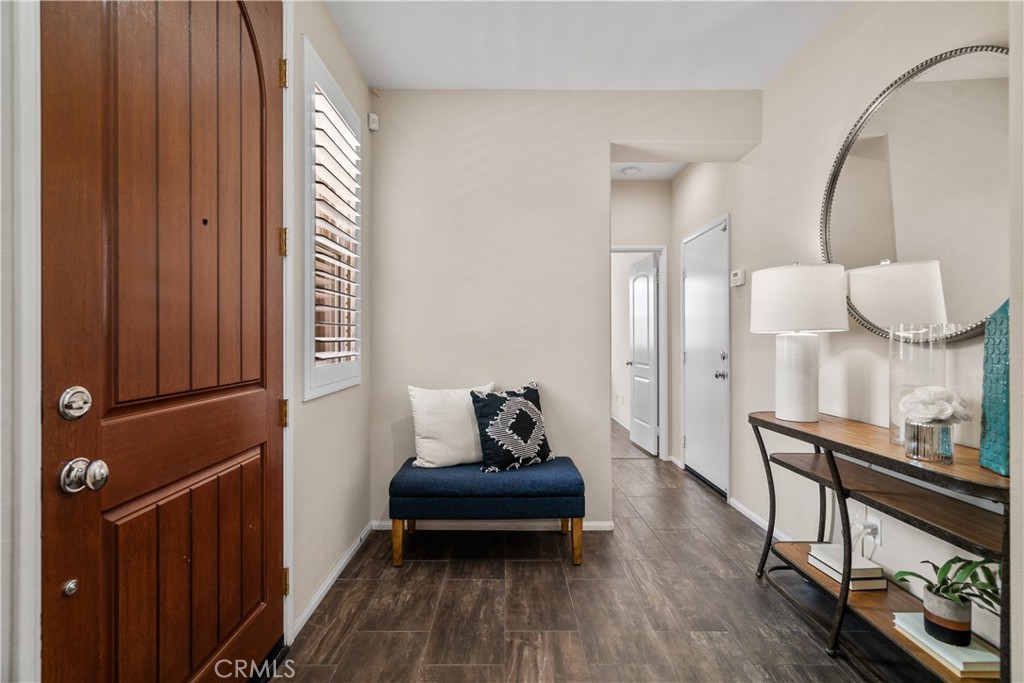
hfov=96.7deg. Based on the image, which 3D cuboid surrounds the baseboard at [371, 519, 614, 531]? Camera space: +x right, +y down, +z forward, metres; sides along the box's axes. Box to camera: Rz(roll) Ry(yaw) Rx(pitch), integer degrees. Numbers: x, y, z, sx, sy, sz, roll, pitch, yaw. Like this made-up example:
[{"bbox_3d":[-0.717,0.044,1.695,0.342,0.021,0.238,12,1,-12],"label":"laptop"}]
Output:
[{"bbox_3d":[-0.120,1.144,2.813,1.500,0.064,0.016,0,0,0],"label":"baseboard"}]

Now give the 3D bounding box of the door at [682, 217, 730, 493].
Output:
[{"bbox_3d":[1.590,0.140,3.745,0.050,2.040,0.820,0,0,0],"label":"door"}]

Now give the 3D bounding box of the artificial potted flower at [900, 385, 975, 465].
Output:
[{"bbox_3d":[1.258,0.245,1.358,0.160,0.220,0.155,0,0,0],"label":"artificial potted flower"}]

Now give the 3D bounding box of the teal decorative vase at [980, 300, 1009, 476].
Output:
[{"bbox_3d":[1.378,0.105,1.227,0.125,0.500,0.125,0,0,22],"label":"teal decorative vase"}]

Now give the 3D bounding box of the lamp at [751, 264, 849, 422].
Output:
[{"bbox_3d":[1.300,0.005,2.067,0.378,0.700,0.378,0,0,0],"label":"lamp"}]

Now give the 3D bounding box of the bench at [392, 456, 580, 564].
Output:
[{"bbox_3d":[-0.127,0.940,2.585,1.020,0.470,0.430,0,0,0],"label":"bench"}]

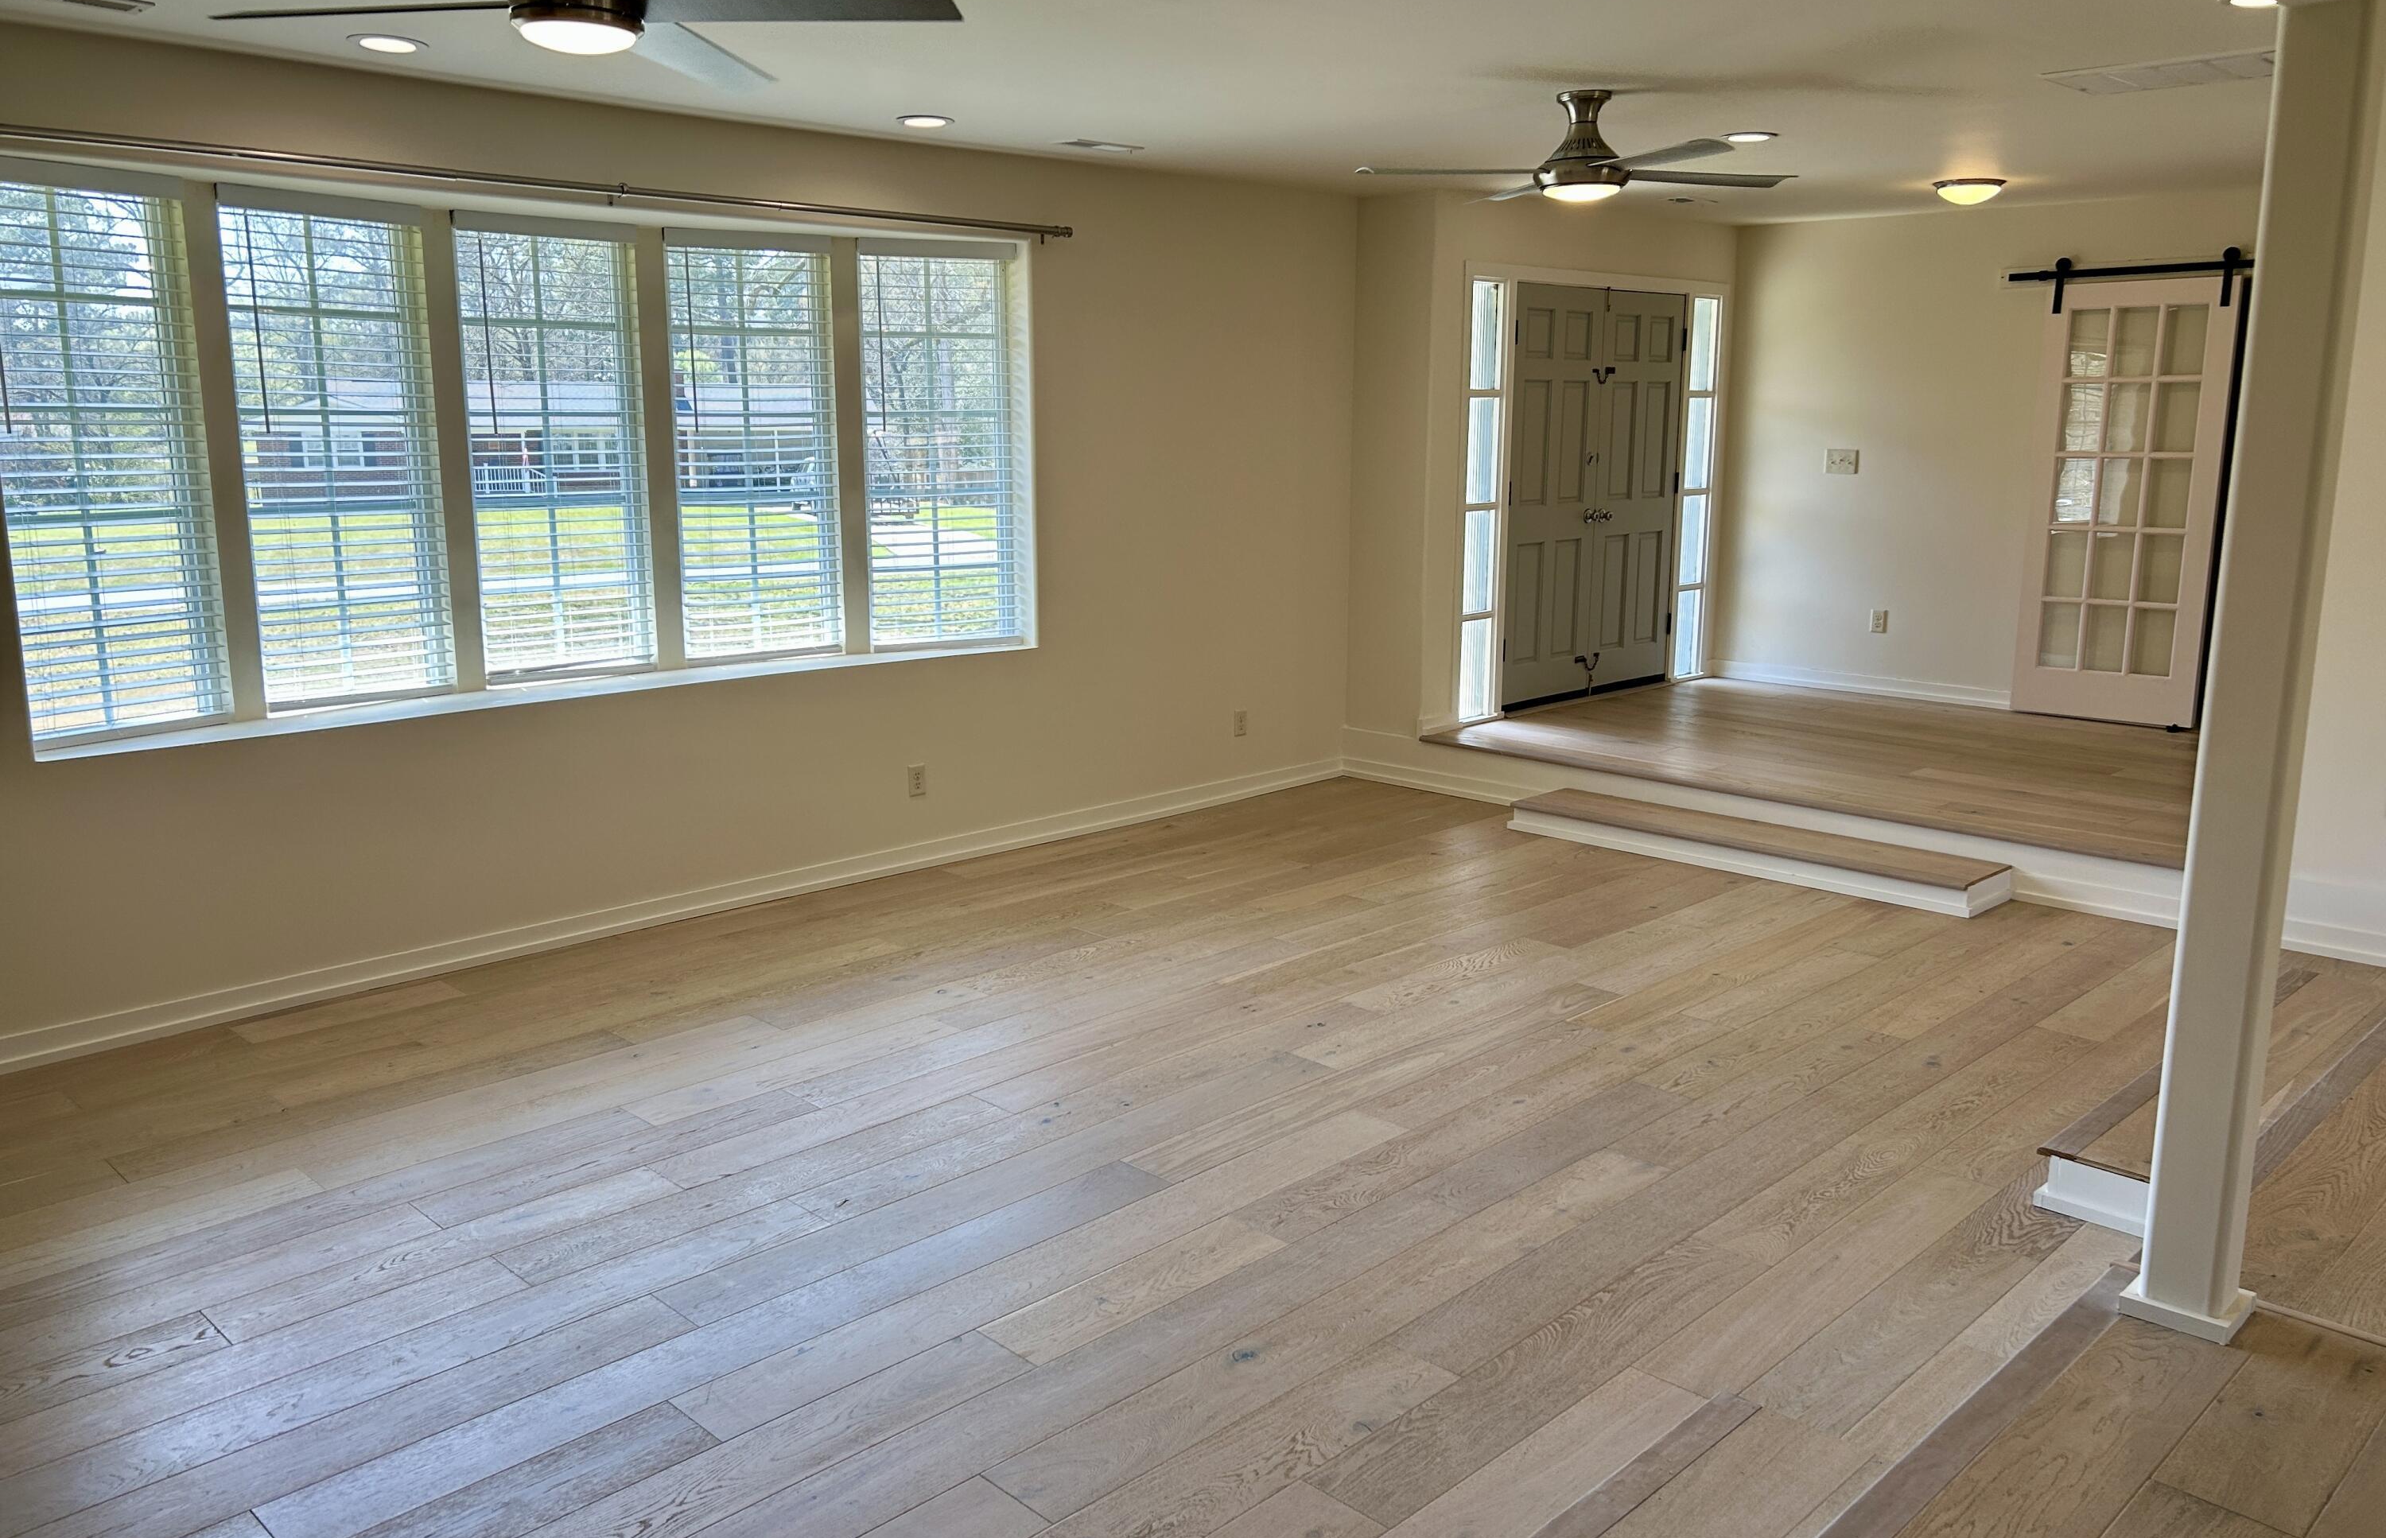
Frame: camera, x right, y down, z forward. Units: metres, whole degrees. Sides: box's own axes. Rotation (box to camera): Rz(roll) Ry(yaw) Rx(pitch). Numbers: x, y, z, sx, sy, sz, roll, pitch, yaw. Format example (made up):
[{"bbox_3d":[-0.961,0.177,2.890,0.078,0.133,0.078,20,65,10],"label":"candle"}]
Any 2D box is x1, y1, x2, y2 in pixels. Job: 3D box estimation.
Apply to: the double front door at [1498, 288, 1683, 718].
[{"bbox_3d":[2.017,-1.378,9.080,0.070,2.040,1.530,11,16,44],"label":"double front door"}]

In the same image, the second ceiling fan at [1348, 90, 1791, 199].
[{"bbox_3d":[1.174,-1.877,5.404,1.320,0.330,1.320,-1,11,-5],"label":"second ceiling fan"}]

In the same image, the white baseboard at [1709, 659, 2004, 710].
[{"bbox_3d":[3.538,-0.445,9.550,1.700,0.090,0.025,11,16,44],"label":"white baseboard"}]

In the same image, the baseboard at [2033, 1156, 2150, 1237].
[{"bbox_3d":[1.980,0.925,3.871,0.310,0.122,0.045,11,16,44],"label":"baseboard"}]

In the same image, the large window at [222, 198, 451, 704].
[{"bbox_3d":[-2.567,-0.931,5.433,0.100,1.470,0.640,7,14,33],"label":"large window"}]

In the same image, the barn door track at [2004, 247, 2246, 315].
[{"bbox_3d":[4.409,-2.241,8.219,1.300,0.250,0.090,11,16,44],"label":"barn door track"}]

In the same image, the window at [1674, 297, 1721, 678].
[{"bbox_3d":[2.719,-1.513,9.770,0.080,2.060,0.300,11,16,44],"label":"window"}]

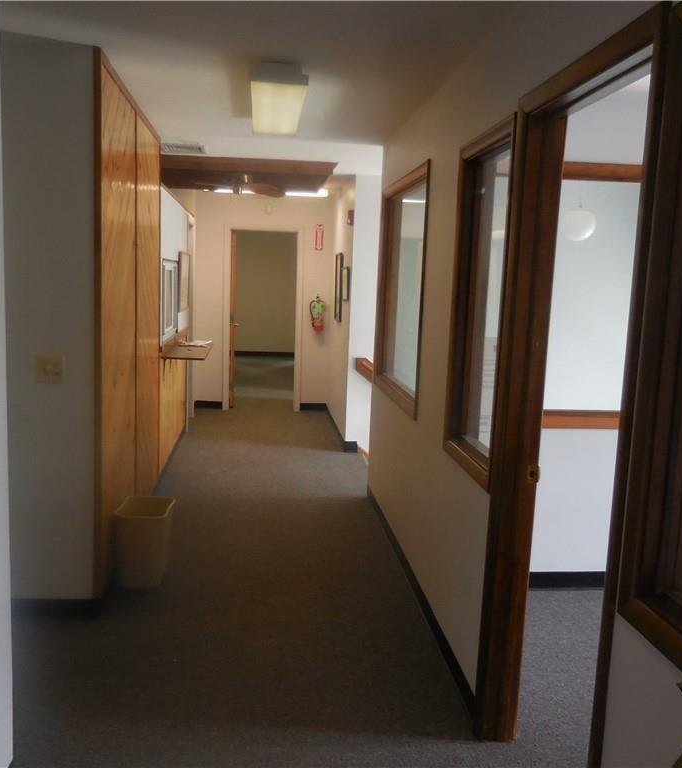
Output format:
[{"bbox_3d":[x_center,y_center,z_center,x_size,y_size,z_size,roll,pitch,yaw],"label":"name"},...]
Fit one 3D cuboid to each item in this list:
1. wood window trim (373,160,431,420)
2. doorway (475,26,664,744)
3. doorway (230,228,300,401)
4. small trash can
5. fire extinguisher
[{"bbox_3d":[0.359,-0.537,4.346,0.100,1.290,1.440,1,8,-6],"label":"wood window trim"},{"bbox_3d":[0.602,0.211,2.005,0.130,2.080,0.880,1,8,-6],"label":"doorway"},{"bbox_3d":[-0.886,-0.712,8.467,0.790,2.060,0.130,1,8,-6],"label":"doorway"},{"bbox_3d":[-0.974,0.789,3.686,0.260,0.365,0.340,1,8,-6],"label":"small trash can"},{"bbox_3d":[-0.260,-0.800,8.387,0.180,0.420,0.140,1,8,-6],"label":"fire extinguisher"}]

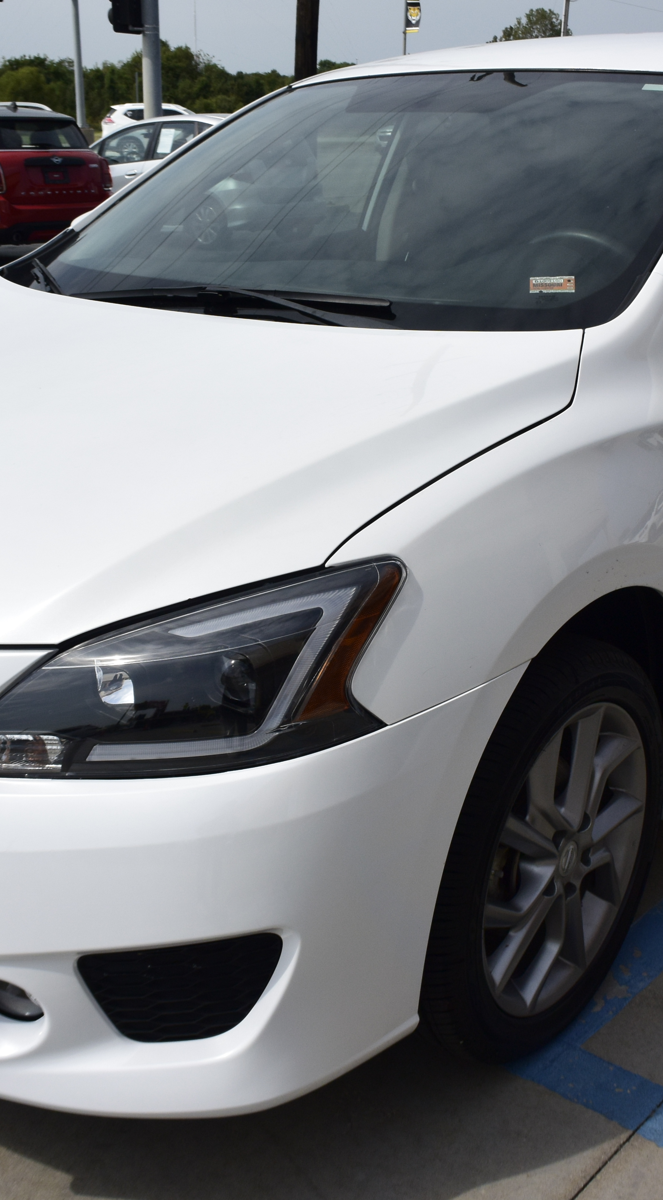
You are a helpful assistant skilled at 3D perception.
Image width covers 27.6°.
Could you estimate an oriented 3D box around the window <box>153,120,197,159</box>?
[{"bbox_3d":[-1.832,-5.347,15.724,0.130,0.390,0.790,-19,27,-41],"label":"window"}]

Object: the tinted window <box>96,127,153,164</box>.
[{"bbox_3d":[-2.442,-5.517,16.299,0.140,0.430,0.900,-19,27,-41],"label":"tinted window"}]

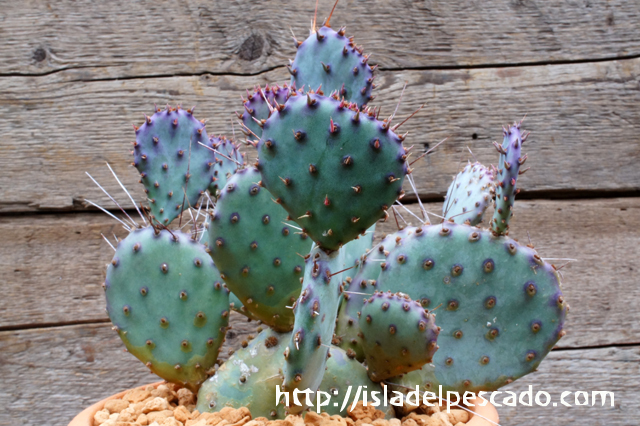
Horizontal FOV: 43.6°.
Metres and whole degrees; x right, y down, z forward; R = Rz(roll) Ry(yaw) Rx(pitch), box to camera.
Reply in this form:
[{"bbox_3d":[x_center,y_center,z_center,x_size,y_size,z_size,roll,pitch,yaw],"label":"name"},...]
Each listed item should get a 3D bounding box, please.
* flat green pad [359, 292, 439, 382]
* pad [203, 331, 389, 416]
[{"bbox_3d":[0.048,0.077,0.490,0.044,0.051,0.024,15,19,4],"label":"flat green pad"},{"bbox_3d":[-0.017,0.104,0.520,0.120,0.057,0.042,-1,5,0],"label":"pad"}]

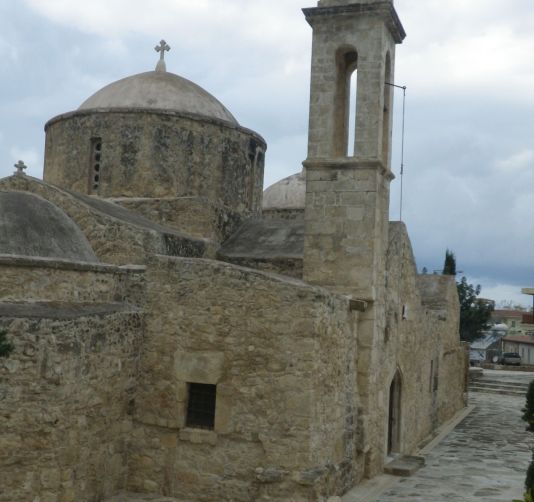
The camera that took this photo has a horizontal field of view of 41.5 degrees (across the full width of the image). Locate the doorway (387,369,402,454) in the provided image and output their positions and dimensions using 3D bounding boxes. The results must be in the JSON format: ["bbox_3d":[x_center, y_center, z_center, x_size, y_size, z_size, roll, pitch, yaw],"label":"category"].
[{"bbox_3d":[3.148,3.954,17.500,0.250,2.140,1.350,2,-2,21],"label":"doorway"}]

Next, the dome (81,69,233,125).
[{"bbox_3d":[-2.958,-3.998,19.530,4.900,1.850,4.900,2,-2,21],"label":"dome"}]

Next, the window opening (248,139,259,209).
[{"bbox_3d":[-0.405,-2.019,18.475,0.250,1.720,0.450,2,-2,21],"label":"window opening"}]

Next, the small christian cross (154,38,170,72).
[{"bbox_3d":[-2.896,-5.399,19.574,0.500,0.950,0.200,2,-2,21],"label":"small christian cross"}]

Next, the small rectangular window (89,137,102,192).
[{"bbox_3d":[-4.043,-2.017,16.828,0.370,1.350,0.250,2,-2,21],"label":"small rectangular window"}]

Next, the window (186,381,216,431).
[{"bbox_3d":[-1.134,2.735,12.475,0.560,0.790,0.200,2,-2,21],"label":"window"}]

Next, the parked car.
[{"bbox_3d":[29.410,13.102,85.000,1.730,1.500,4.100,2,-2,7],"label":"parked car"}]

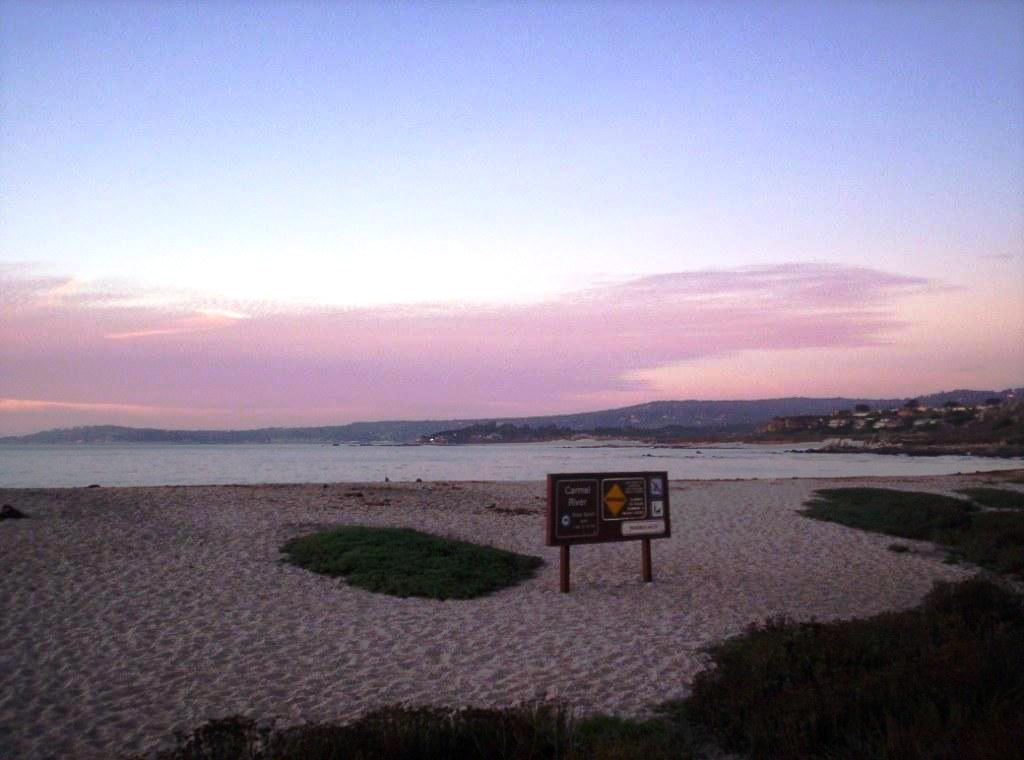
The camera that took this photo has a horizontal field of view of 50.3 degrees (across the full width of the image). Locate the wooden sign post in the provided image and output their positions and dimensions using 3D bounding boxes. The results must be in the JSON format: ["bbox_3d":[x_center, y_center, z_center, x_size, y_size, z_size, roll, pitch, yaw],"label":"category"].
[{"bbox_3d":[1.272,1.927,14.023,2.198,1.449,0.100,3,-4,-41],"label":"wooden sign post"}]

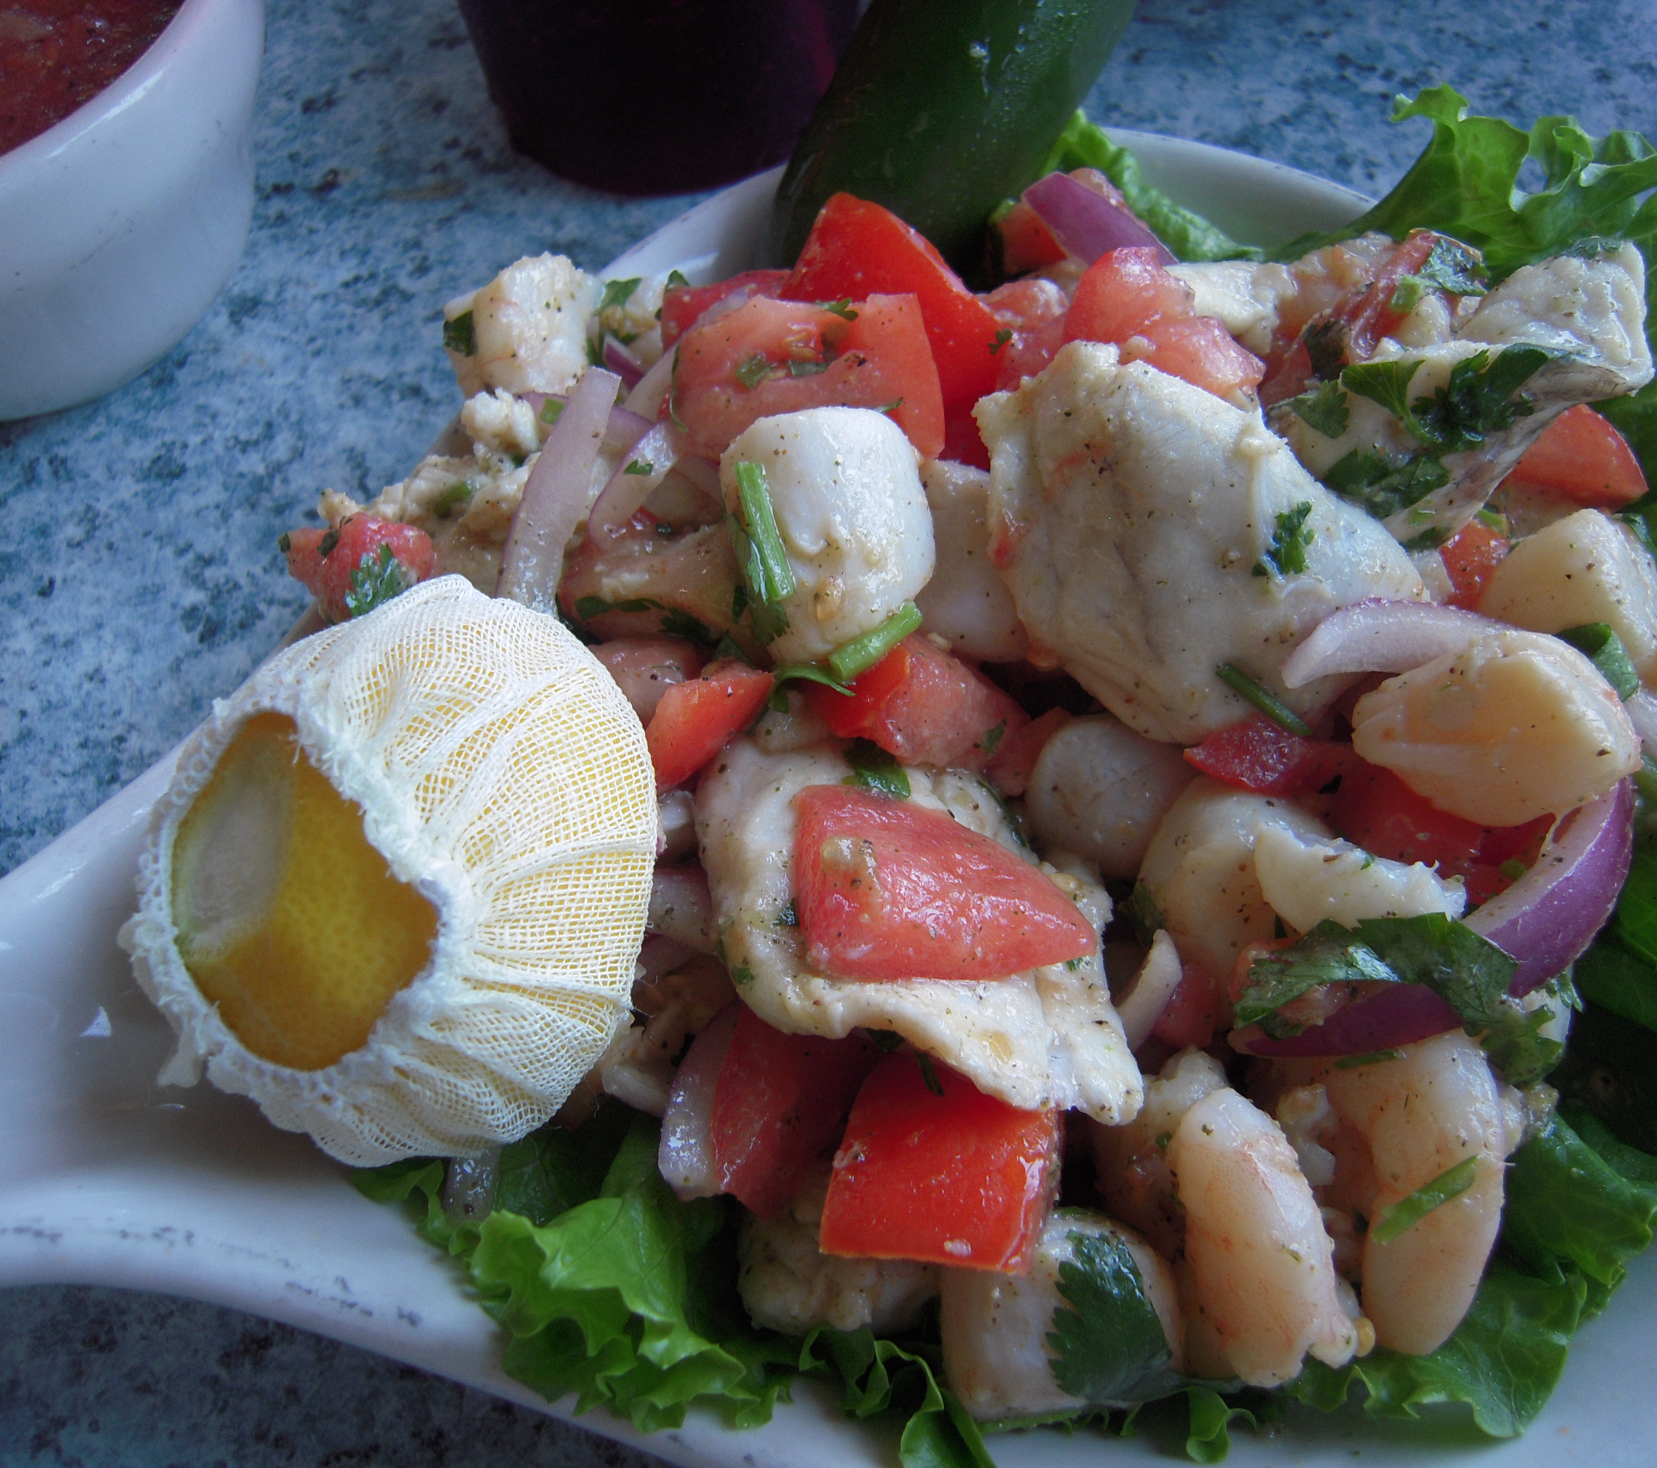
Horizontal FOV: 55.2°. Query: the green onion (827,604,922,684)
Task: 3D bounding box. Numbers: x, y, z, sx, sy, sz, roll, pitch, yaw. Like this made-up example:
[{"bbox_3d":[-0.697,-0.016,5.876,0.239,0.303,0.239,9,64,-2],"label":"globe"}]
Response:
[{"bbox_3d":[0.006,-0.011,0.190,0.013,0.004,0.004,-35,90,-20],"label":"green onion"}]

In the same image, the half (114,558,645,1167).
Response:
[{"bbox_3d":[-0.052,0.015,0.169,0.062,0.035,0.062,-4,84,38],"label":"half"}]

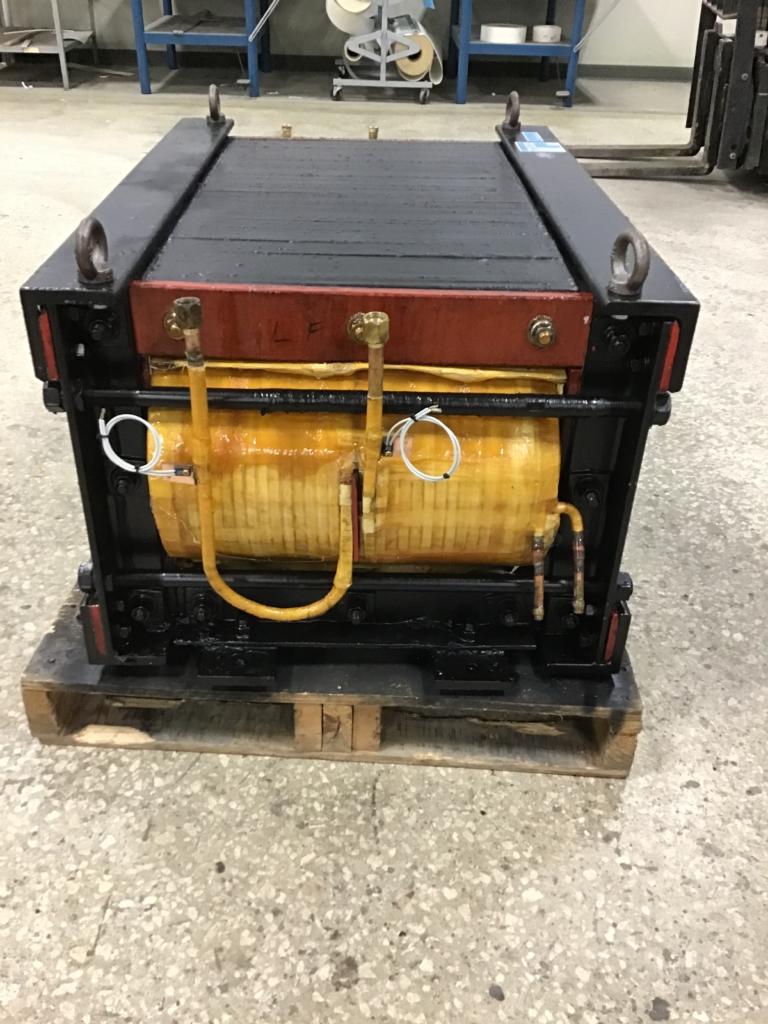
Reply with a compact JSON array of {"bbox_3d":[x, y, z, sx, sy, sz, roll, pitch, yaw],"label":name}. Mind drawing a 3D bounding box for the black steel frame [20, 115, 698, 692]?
[{"bbox_3d":[-0.035,-0.256,1.477,0.690,0.529,0.960,1,33,-1],"label":"black steel frame"}]

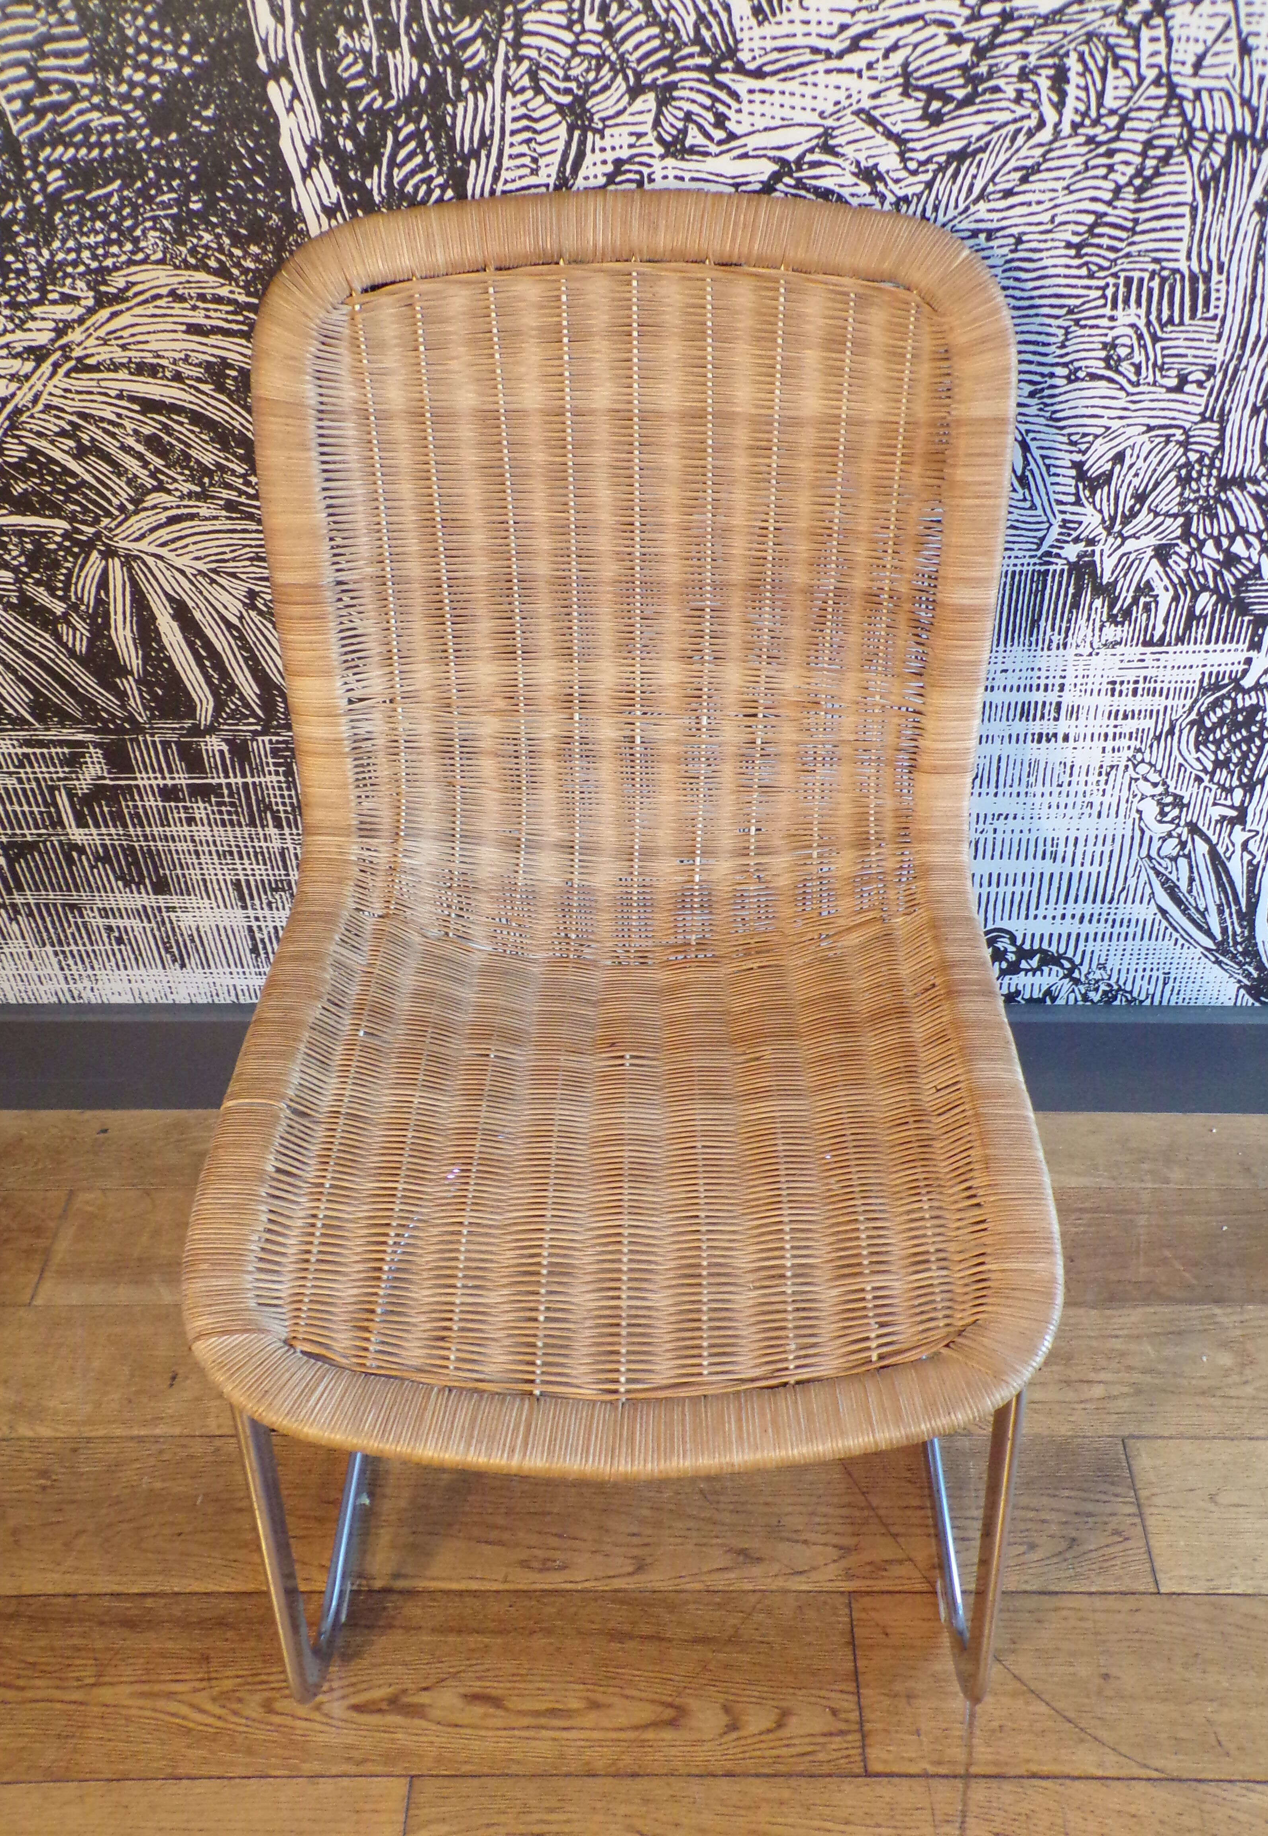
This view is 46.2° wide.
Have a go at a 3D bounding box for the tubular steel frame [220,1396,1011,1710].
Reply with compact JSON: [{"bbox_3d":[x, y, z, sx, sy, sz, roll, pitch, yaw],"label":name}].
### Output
[{"bbox_3d":[0.003,0.241,1.073,0.485,0.385,0.495,0,46,2],"label":"tubular steel frame"}]

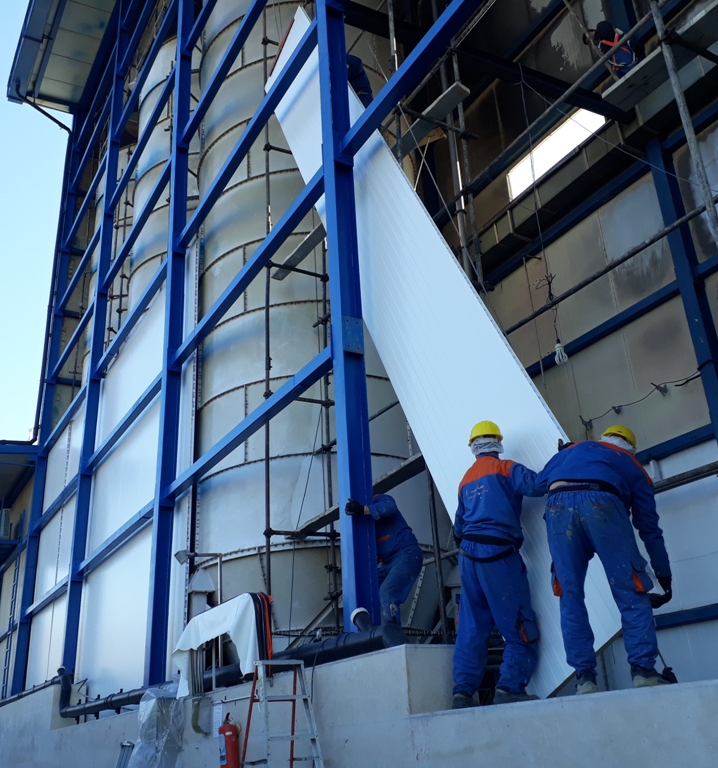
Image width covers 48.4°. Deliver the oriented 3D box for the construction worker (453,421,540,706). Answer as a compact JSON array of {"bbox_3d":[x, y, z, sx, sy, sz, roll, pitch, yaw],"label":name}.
[{"bbox_3d":[0.837,1.067,5.017,0.620,1.770,0.550,-17,-28,27],"label":"construction worker"}]

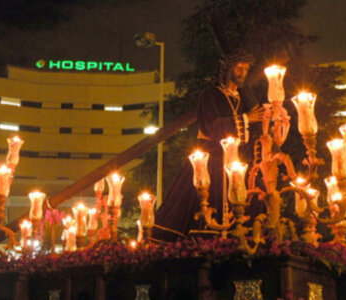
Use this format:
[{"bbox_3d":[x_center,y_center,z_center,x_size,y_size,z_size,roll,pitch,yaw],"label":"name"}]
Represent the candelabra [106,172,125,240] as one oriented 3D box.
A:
[{"bbox_3d":[-0.555,0.546,6.250,0.180,0.640,0.180,1,-13,0],"label":"candelabra"}]

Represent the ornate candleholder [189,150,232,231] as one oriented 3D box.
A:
[{"bbox_3d":[0.281,0.308,4.900,0.310,0.590,0.180,1,-12,0],"label":"ornate candleholder"}]

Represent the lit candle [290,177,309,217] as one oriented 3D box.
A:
[{"bbox_3d":[1.046,0.384,5.350,0.170,0.312,0.170,1,-13,0],"label":"lit candle"}]

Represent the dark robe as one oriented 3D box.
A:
[{"bbox_3d":[0.289,0.169,5.700,0.750,1.350,0.620,-9,-16,38],"label":"dark robe"}]

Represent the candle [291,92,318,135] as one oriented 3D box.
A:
[{"bbox_3d":[0.894,-0.249,4.400,0.165,0.270,0.165,1,-12,0],"label":"candle"}]

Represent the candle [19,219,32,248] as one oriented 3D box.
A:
[{"bbox_3d":[-1.635,0.937,7.200,0.125,0.330,0.125,1,-12,0],"label":"candle"}]

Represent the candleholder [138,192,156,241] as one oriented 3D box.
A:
[{"bbox_3d":[-0.246,0.617,6.000,0.168,0.440,0.168,1,-12,0],"label":"candleholder"}]

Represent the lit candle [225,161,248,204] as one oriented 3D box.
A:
[{"bbox_3d":[0.466,0.239,4.750,0.170,0.304,0.170,1,-13,0],"label":"lit candle"}]

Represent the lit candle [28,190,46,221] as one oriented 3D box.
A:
[{"bbox_3d":[-1.339,0.549,6.400,0.155,0.275,0.155,1,-12,0],"label":"lit candle"}]

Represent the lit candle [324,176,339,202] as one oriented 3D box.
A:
[{"bbox_3d":[1.503,0.377,6.100,0.150,0.255,0.150,1,-12,0],"label":"lit candle"}]

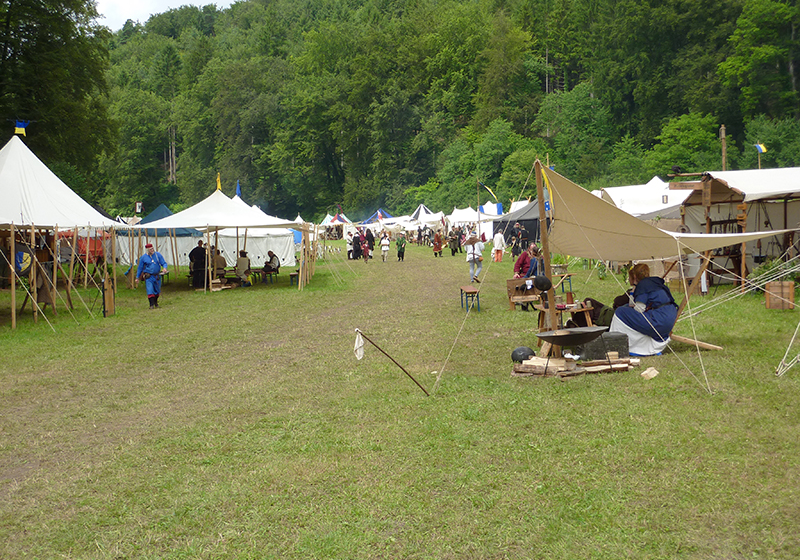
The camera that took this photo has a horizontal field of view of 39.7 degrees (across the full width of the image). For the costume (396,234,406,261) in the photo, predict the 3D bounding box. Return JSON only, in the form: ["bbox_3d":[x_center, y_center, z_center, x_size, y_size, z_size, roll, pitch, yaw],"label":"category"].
[{"bbox_3d":[0.088,-1.904,65.000,0.600,1.550,0.400,-1,3,-1],"label":"costume"}]

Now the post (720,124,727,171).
[{"bbox_3d":[13.152,-3.361,45.131,0.220,5.900,0.220,-1,3,0],"label":"post"}]

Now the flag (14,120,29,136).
[{"bbox_3d":[-11.095,-4.439,32.500,0.380,0.470,0.120,-2,3,-17],"label":"flag"}]

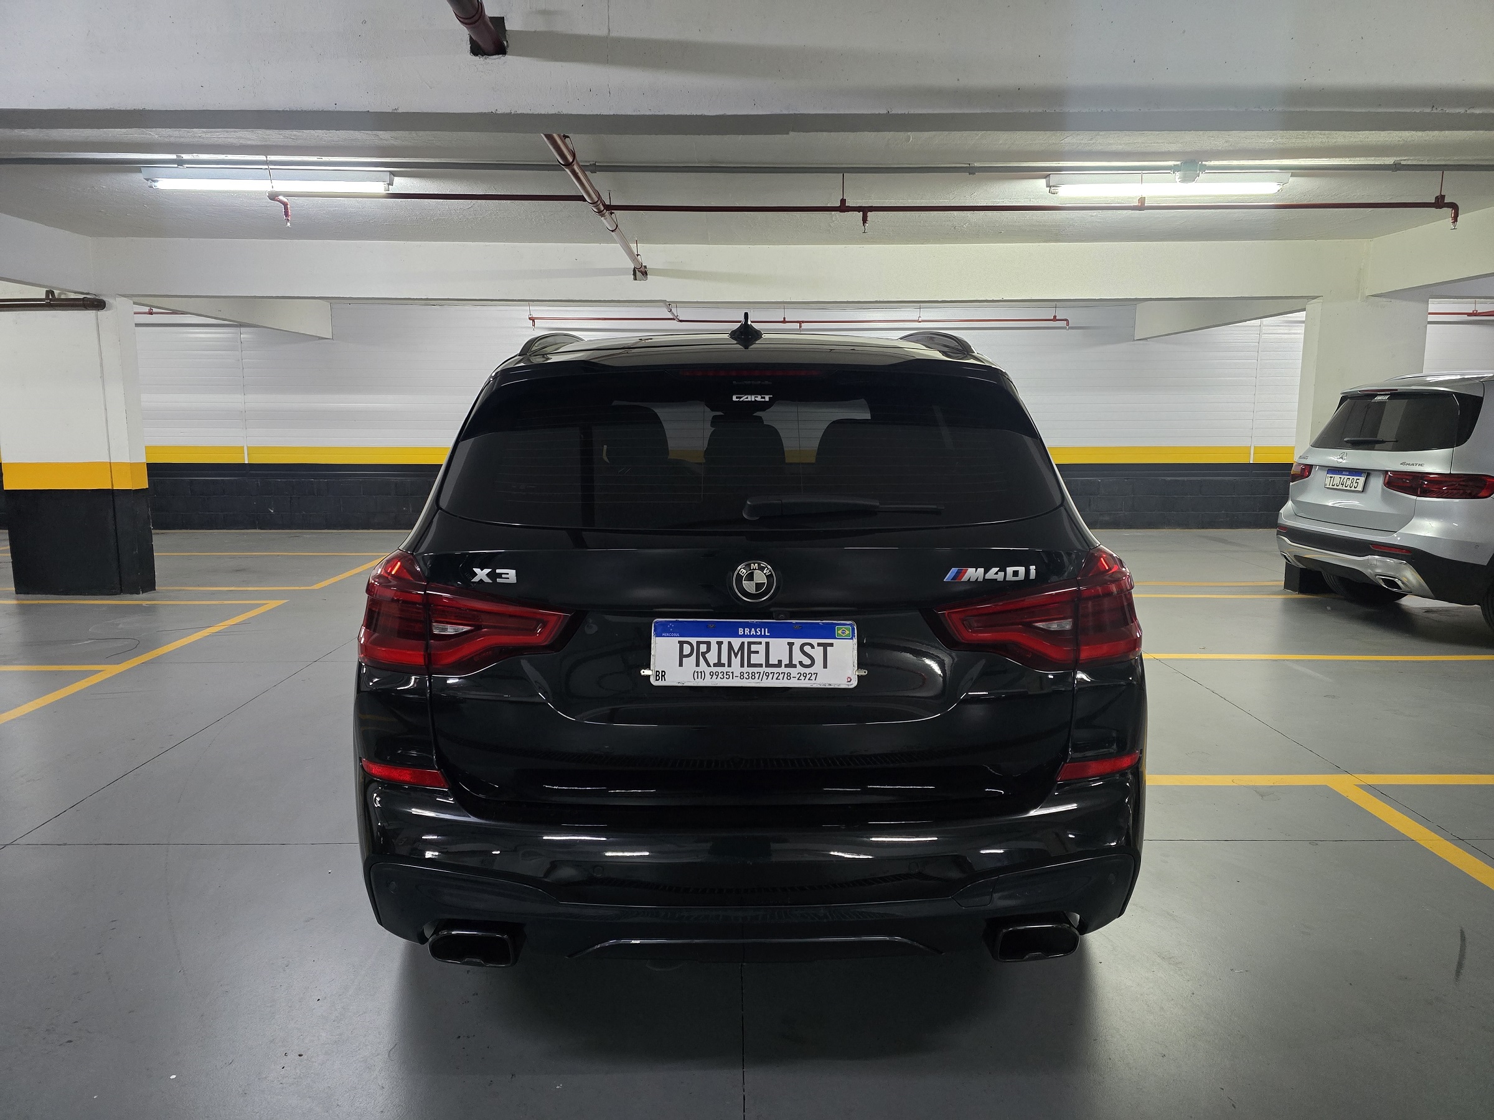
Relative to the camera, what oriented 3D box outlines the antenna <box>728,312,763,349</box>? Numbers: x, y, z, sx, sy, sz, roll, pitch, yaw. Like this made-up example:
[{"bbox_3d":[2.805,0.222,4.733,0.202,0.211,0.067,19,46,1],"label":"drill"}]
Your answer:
[{"bbox_3d":[-0.002,-0.584,2.500,0.080,0.075,0.170,0,9,-1],"label":"antenna"}]

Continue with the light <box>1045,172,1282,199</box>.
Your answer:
[{"bbox_3d":[2.193,-1.950,5.160,1.260,0.095,0.080,0,9,0],"label":"light"}]

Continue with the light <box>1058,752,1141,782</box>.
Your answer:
[{"bbox_3d":[0.702,0.417,2.047,0.210,0.048,0.075,-2,9,-14],"label":"light"}]

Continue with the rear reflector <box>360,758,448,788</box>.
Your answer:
[{"bbox_3d":[-0.677,0.421,2.016,0.210,0.048,0.075,2,9,12],"label":"rear reflector"}]

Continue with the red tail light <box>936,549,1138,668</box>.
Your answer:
[{"bbox_3d":[0.615,0.111,2.080,0.500,0.240,0.290,0,9,-1],"label":"red tail light"}]

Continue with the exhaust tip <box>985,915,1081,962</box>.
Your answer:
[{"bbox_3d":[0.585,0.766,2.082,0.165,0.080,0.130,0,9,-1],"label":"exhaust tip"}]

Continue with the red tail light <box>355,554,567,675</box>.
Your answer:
[{"bbox_3d":[-0.594,0.115,2.053,0.500,0.240,0.290,0,9,-1],"label":"red tail light"}]

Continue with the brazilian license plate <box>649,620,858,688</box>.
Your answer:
[{"bbox_3d":[0.014,0.183,1.930,0.400,0.130,0.015,1,-5,-1],"label":"brazilian license plate"}]

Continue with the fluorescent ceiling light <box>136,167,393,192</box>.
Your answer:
[{"bbox_3d":[-2.431,-1.929,5.030,1.260,0.095,0.080,0,9,0],"label":"fluorescent ceiling light"}]

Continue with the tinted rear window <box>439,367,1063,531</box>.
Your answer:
[{"bbox_3d":[0.006,-0.234,2.192,1.310,0.450,0.100,0,-31,-1],"label":"tinted rear window"}]

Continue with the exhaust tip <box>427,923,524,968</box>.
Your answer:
[{"bbox_3d":[-0.559,0.770,2.056,0.165,0.080,0.130,0,9,-1],"label":"exhaust tip"}]

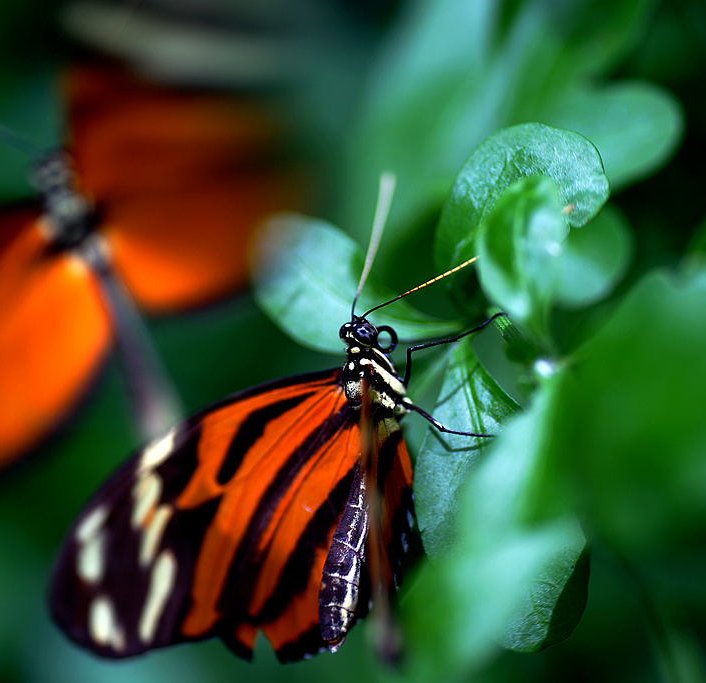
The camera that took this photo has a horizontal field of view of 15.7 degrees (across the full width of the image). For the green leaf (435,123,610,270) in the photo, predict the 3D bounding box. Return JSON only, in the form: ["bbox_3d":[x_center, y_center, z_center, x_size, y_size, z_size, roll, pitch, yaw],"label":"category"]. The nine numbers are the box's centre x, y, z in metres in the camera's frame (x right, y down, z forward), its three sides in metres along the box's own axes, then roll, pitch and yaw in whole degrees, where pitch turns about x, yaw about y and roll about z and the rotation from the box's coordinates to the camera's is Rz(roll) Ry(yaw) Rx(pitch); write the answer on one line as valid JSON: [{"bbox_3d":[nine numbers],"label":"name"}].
[{"bbox_3d":[0.017,-0.015,0.264,0.017,0.015,0.009,5,12,-5],"label":"green leaf"}]

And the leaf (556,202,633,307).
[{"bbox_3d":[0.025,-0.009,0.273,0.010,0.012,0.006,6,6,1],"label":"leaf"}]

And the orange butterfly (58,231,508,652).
[{"bbox_3d":[-0.003,0.011,0.258,0.045,0.044,0.030,4,-2,40],"label":"orange butterfly"}]

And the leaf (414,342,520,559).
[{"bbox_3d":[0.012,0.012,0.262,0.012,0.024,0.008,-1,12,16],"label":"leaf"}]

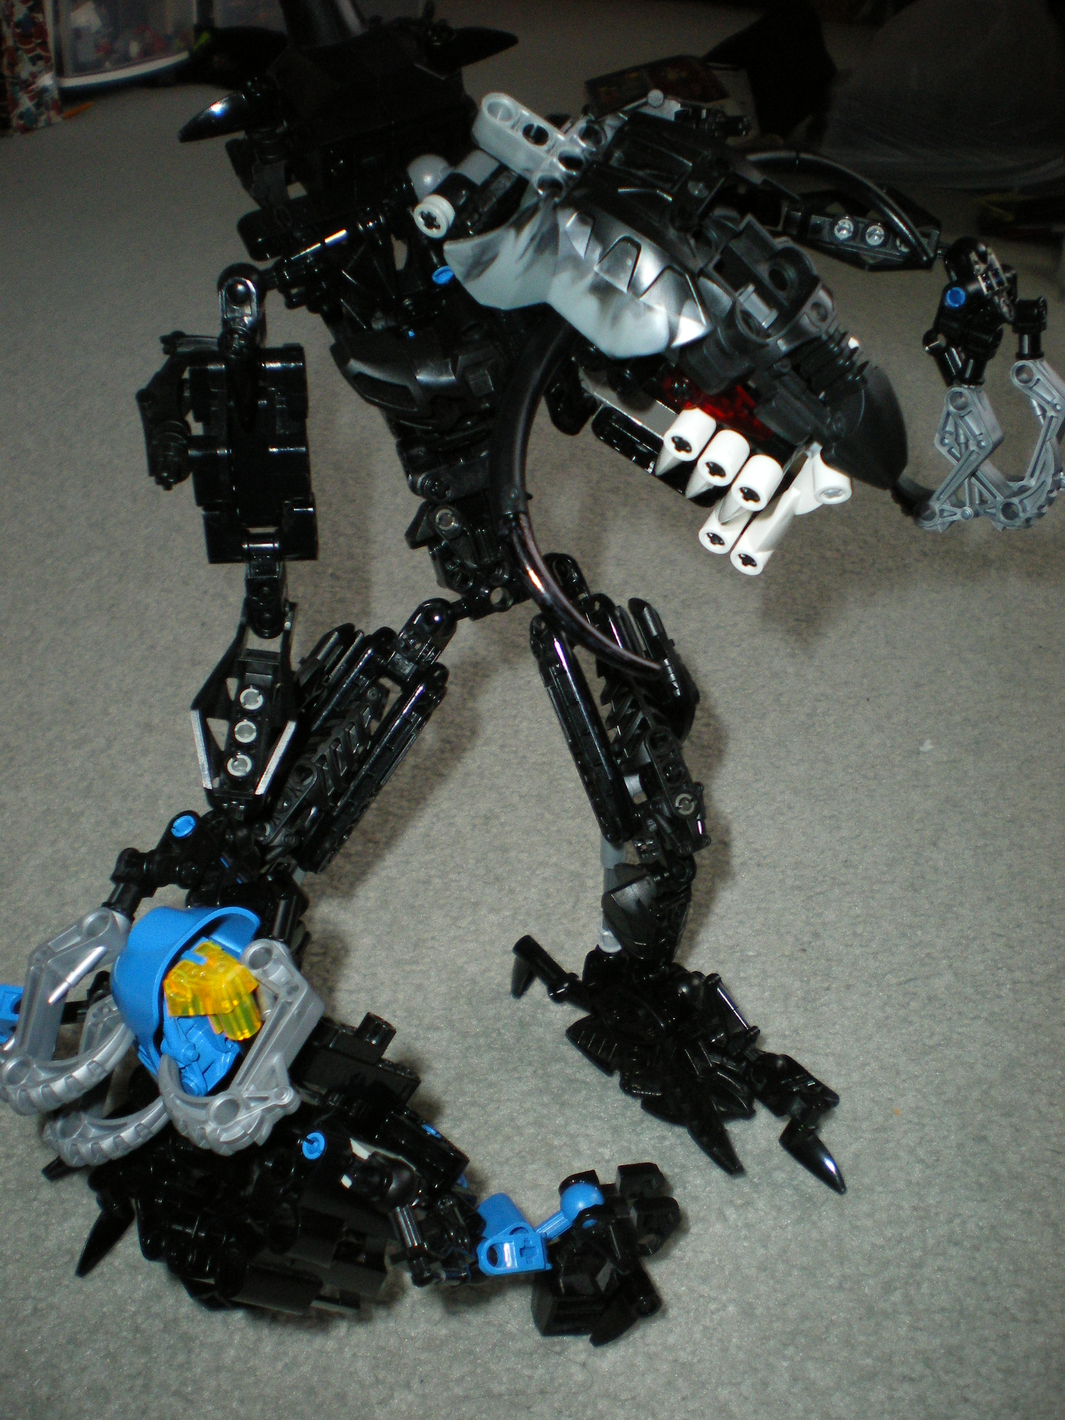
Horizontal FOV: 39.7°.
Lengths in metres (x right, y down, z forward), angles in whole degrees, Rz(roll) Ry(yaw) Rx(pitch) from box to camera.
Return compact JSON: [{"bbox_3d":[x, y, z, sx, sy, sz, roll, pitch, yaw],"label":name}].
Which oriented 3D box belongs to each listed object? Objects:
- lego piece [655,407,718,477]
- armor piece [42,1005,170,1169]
[{"bbox_3d":[0.027,-0.049,0.277,0.008,0.021,0.008,35,57,-3],"label":"lego piece"},{"bbox_3d":[-0.080,0.070,0.290,0.024,0.011,0.040,28,87,0],"label":"armor piece"}]

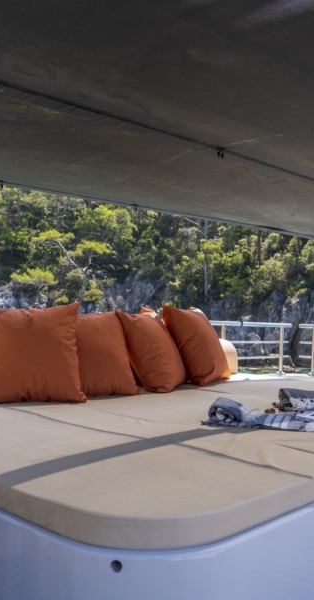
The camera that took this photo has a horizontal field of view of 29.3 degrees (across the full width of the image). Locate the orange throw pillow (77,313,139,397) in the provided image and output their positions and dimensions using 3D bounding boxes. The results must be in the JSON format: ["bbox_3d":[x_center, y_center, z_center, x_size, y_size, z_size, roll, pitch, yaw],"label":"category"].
[{"bbox_3d":[-0.412,0.303,3.480,0.550,0.550,0.200,0,-29,-33],"label":"orange throw pillow"}]

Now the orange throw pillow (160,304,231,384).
[{"bbox_3d":[0.276,0.299,4.090,0.200,0.550,0.550,-30,-12,22],"label":"orange throw pillow"}]

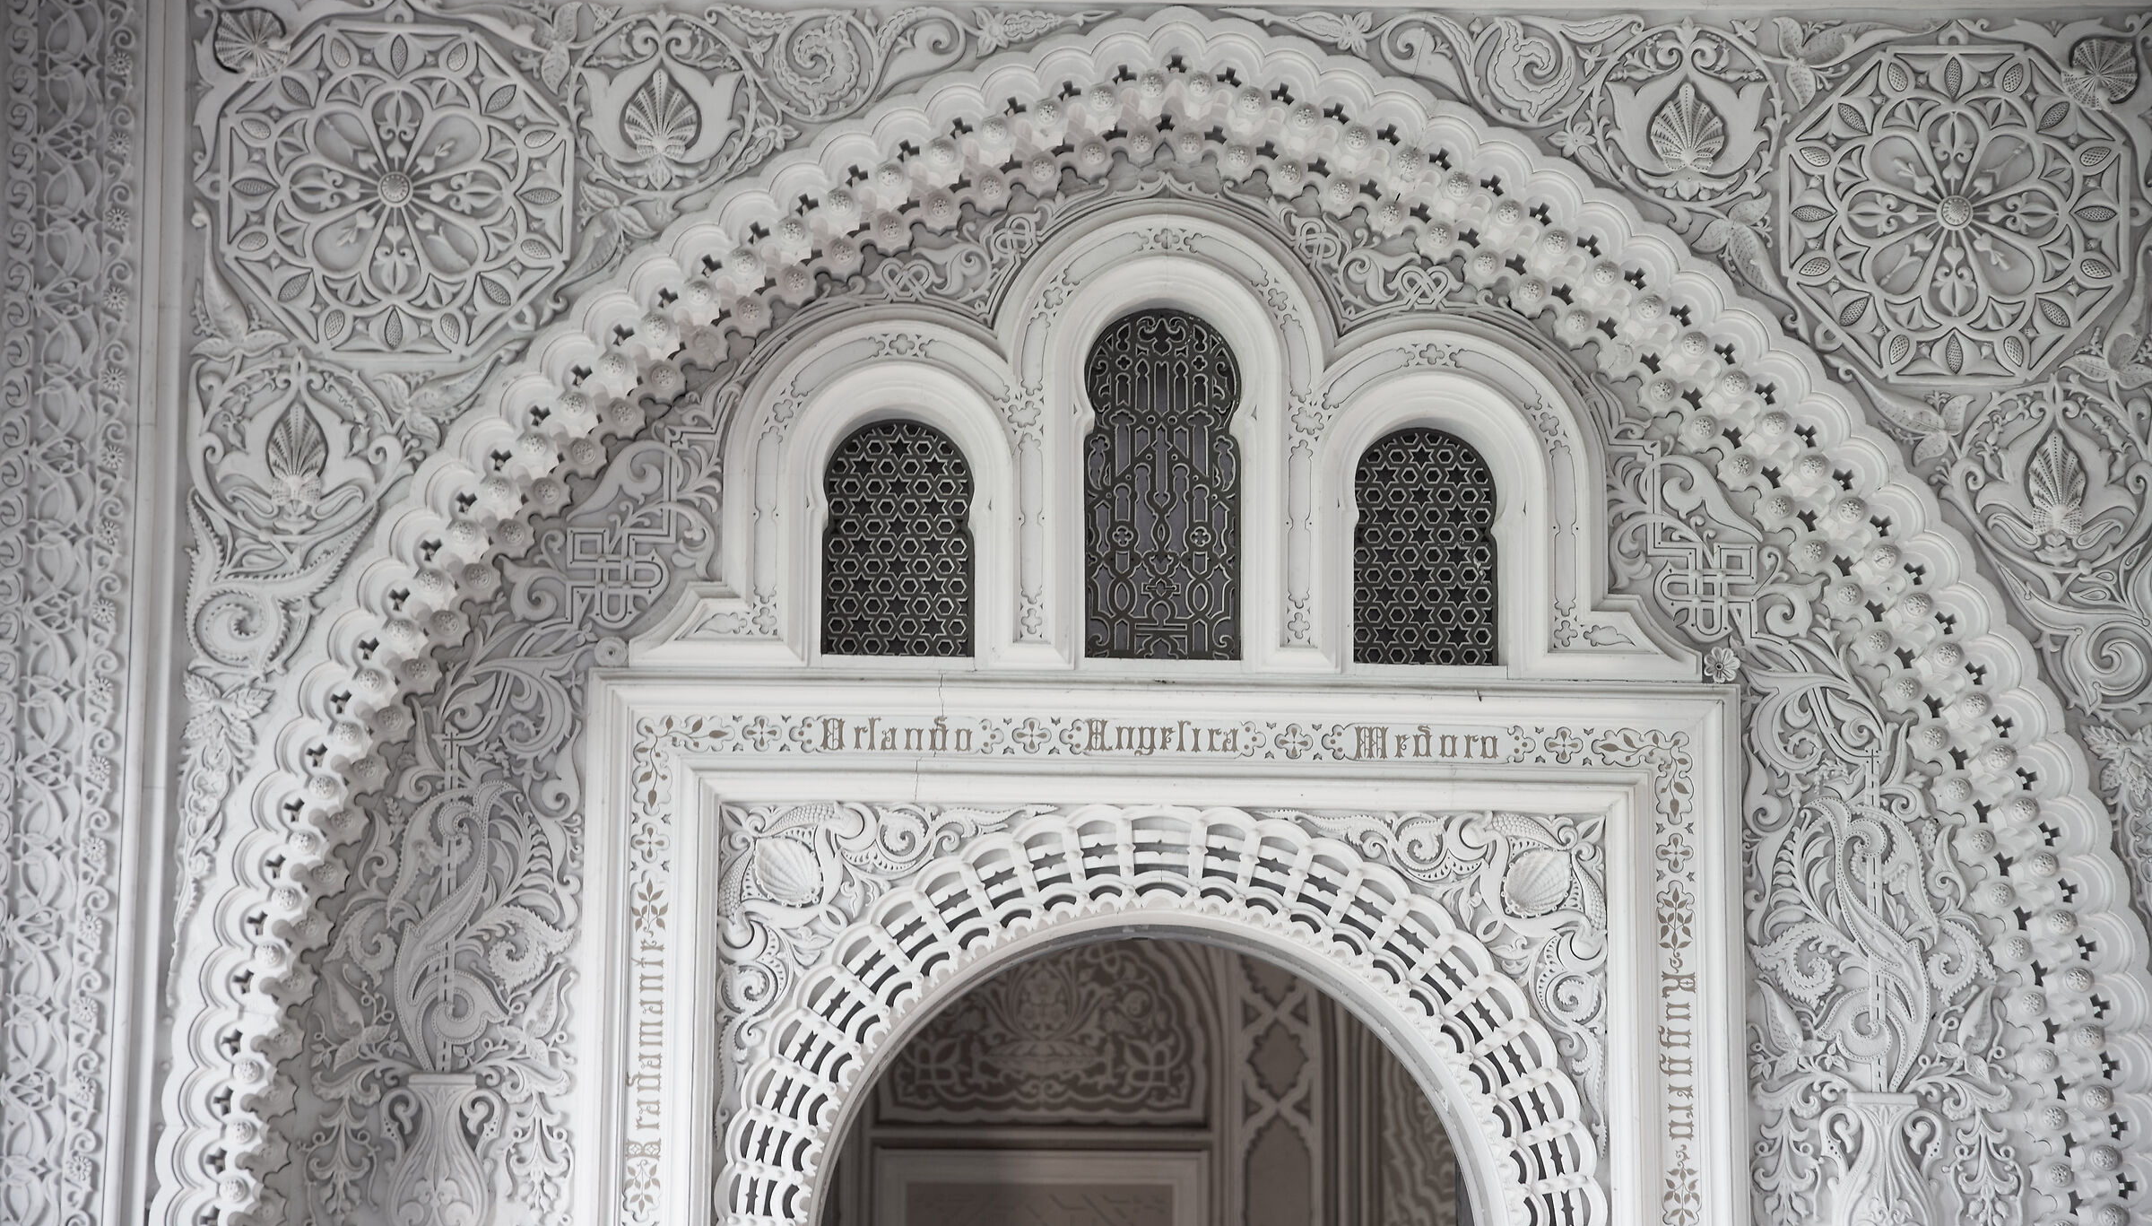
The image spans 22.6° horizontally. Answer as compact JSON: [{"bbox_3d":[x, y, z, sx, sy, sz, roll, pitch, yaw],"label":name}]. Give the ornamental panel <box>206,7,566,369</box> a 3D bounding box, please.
[{"bbox_3d":[-1.396,-0.872,11.046,0.705,0.700,0.060,1,-10,-3],"label":"ornamental panel"}]

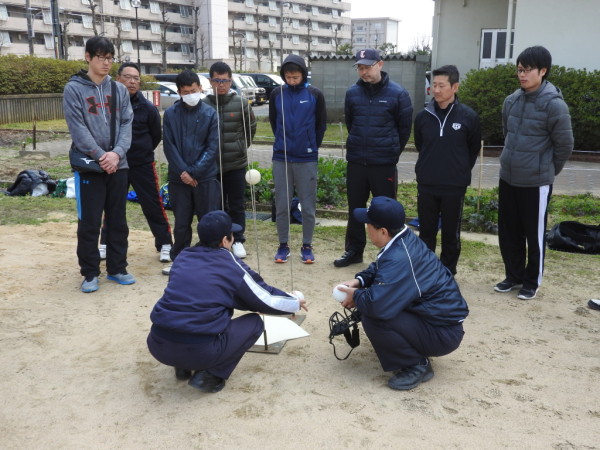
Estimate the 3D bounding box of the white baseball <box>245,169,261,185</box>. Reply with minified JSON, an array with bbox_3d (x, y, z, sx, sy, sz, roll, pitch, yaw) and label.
[{"bbox_3d":[-0.292,-0.299,3.745,0.097,0.097,0.097,1,13,0],"label":"white baseball"}]

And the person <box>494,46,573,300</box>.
[{"bbox_3d":[1.664,-0.370,4.420,0.400,1.788,0.520,-11,17,-39],"label":"person"}]

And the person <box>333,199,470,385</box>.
[{"bbox_3d":[0.517,0.315,3.146,0.690,0.920,0.540,3,14,12],"label":"person"}]

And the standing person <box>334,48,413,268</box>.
[{"bbox_3d":[0.625,-0.521,4.880,0.550,1.750,0.380,9,16,31],"label":"standing person"}]

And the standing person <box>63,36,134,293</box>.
[{"bbox_3d":[-1.436,-0.428,4.362,0.510,1.770,0.350,-8,16,-32],"label":"standing person"}]

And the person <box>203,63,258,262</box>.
[{"bbox_3d":[-0.683,-0.551,5.330,0.600,1.694,0.380,-2,14,-8],"label":"person"}]

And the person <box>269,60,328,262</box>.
[{"bbox_3d":[-0.025,-0.537,5.052,0.480,1.690,0.340,1,13,4],"label":"person"}]

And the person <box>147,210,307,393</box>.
[{"bbox_3d":[-0.372,0.345,3.269,0.900,0.910,0.560,-12,18,-43],"label":"person"}]

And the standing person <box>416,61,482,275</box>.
[{"bbox_3d":[1.191,-0.416,4.860,0.530,1.668,0.380,9,16,31],"label":"standing person"}]

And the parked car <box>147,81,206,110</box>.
[{"bbox_3d":[-6.333,-6.160,29.059,4.400,1.470,1.700,5,14,18],"label":"parked car"}]

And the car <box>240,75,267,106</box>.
[{"bbox_3d":[-3.777,-8.259,37.174,3.400,1.740,1.480,7,15,26],"label":"car"}]

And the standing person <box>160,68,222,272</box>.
[{"bbox_3d":[-0.916,-0.414,4.911,0.500,1.621,0.380,-2,14,-10],"label":"standing person"}]

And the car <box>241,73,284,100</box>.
[{"bbox_3d":[-2.060,-8.795,39.031,4.750,1.880,1.780,7,15,26],"label":"car"}]

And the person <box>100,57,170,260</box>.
[{"bbox_3d":[-1.477,-0.538,5.269,0.600,1.689,0.400,-4,14,-17],"label":"person"}]

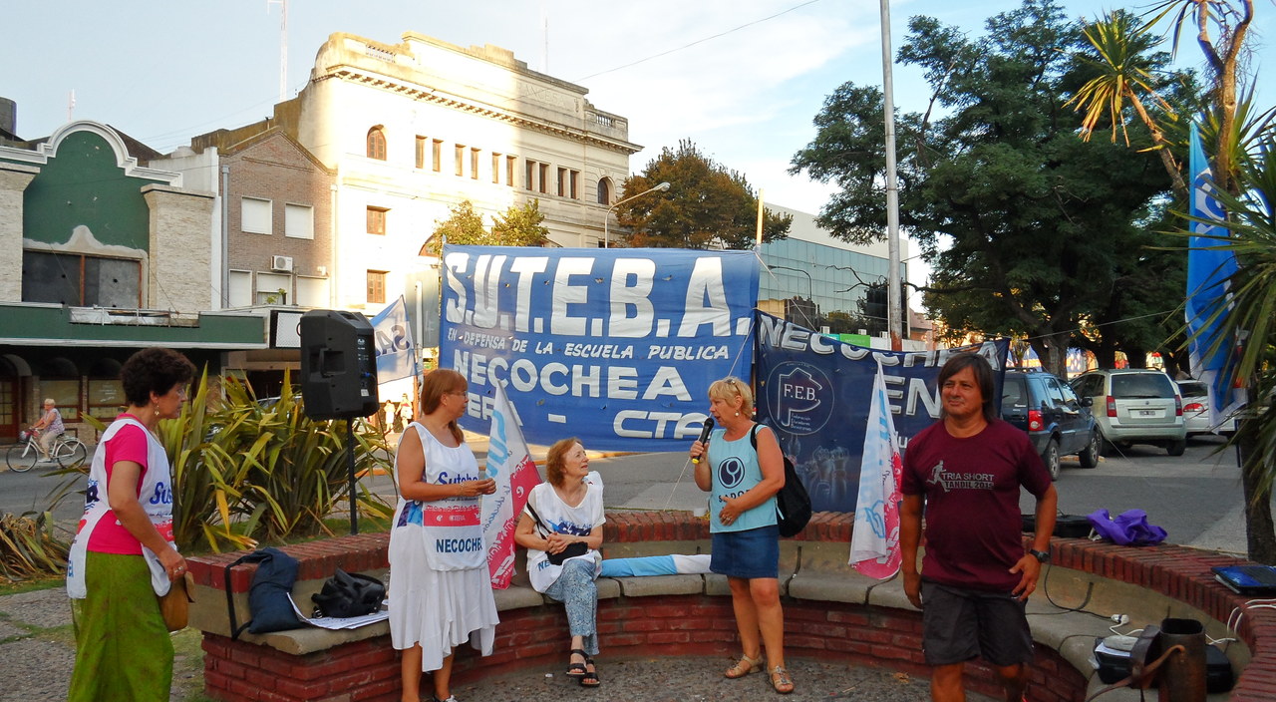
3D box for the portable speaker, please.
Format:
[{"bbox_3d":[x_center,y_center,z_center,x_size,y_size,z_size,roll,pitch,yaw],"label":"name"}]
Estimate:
[{"bbox_3d":[-1.815,0.082,6.050,0.360,0.650,0.390,-3,-2,17],"label":"portable speaker"}]

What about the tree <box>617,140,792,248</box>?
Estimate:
[{"bbox_3d":[3.064,-3.263,46.000,8.100,12.600,8.000,-2,-2,37],"label":"tree"}]

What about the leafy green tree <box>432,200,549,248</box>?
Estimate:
[{"bbox_3d":[-5.662,-1.421,38.000,4.500,8.600,4.500,-2,-2,39],"label":"leafy green tree"}]

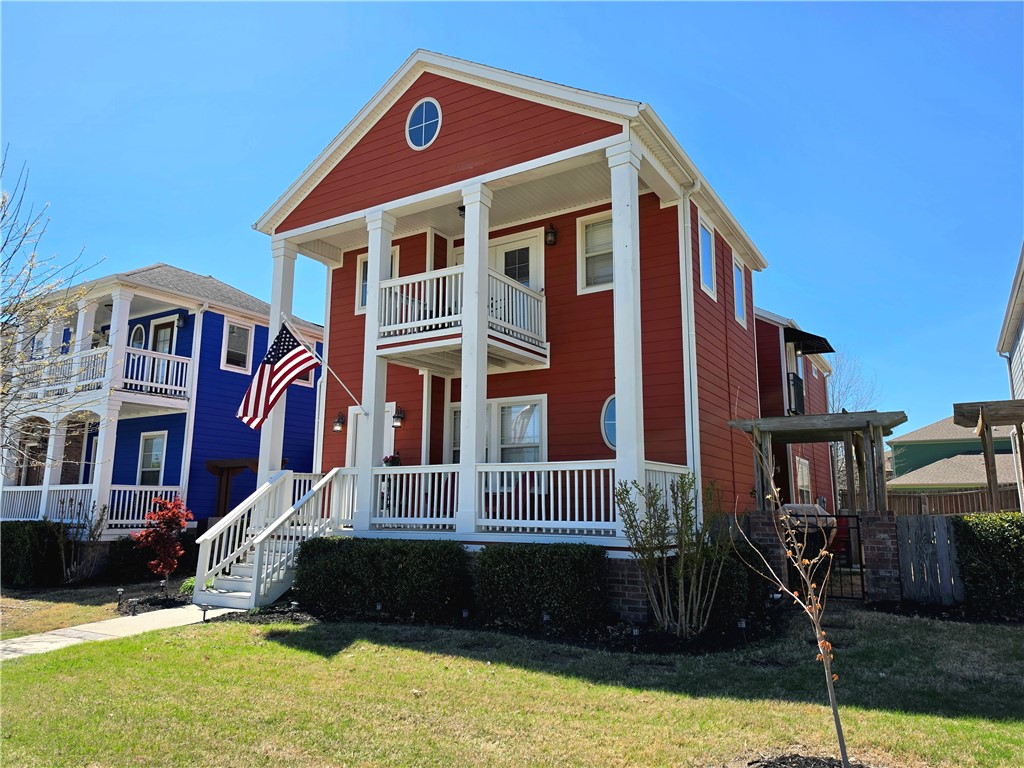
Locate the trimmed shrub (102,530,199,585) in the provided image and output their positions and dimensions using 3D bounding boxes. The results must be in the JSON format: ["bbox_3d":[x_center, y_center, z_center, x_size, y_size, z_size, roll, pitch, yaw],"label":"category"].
[{"bbox_3d":[-7.844,3.760,14.988,0.687,0.945,1.899,-5,-11,32],"label":"trimmed shrub"}]

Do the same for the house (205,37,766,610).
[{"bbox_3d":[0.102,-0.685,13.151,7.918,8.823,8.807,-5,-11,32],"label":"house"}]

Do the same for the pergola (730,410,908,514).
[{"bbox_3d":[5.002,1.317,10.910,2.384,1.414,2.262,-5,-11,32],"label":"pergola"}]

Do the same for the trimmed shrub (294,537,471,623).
[{"bbox_3d":[-1.886,2.726,9.816,2.771,0.986,0.776,-5,-11,32],"label":"trimmed shrub"}]

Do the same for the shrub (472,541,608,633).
[{"bbox_3d":[0.352,2.466,8.427,1.503,0.945,0.751,-5,-11,32],"label":"shrub"}]

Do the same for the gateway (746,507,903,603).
[{"bbox_3d":[4.524,2.461,9.905,1.955,1.212,0.404,-5,-11,32],"label":"gateway"}]

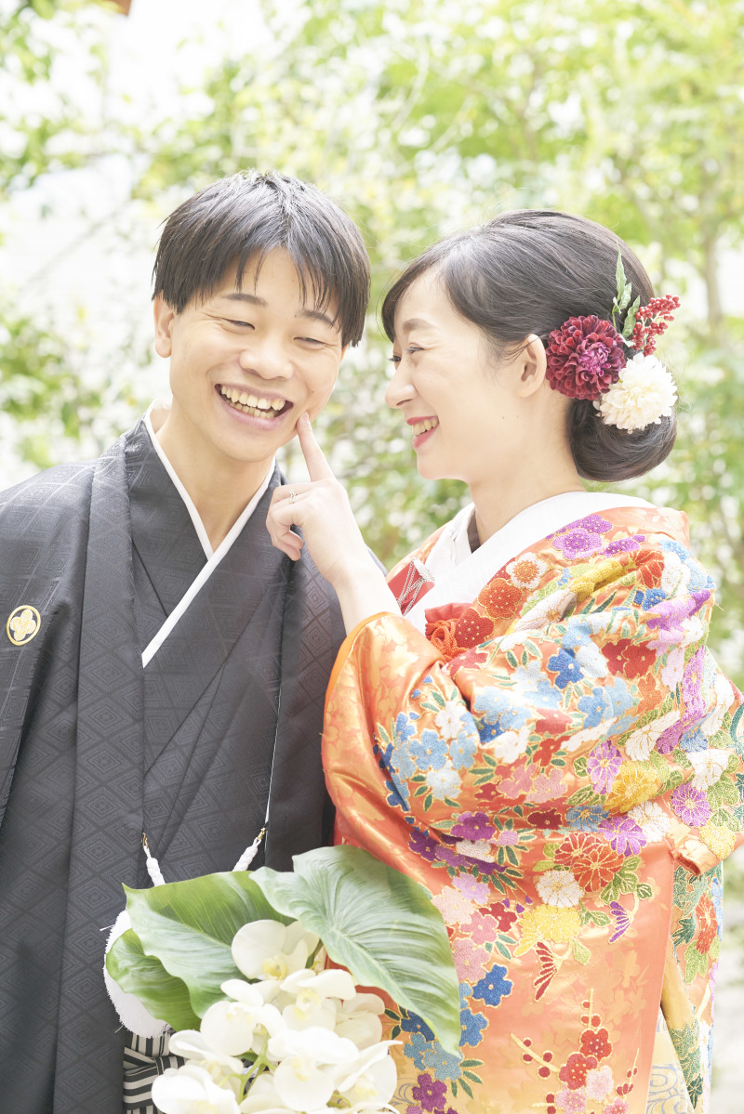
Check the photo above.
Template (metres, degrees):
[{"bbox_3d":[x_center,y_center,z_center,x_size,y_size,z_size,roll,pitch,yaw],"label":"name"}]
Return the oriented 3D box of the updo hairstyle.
[{"bbox_3d":[0.137,-0.186,2.320,0.252,0.238,0.185,-1,2,-18],"label":"updo hairstyle"}]

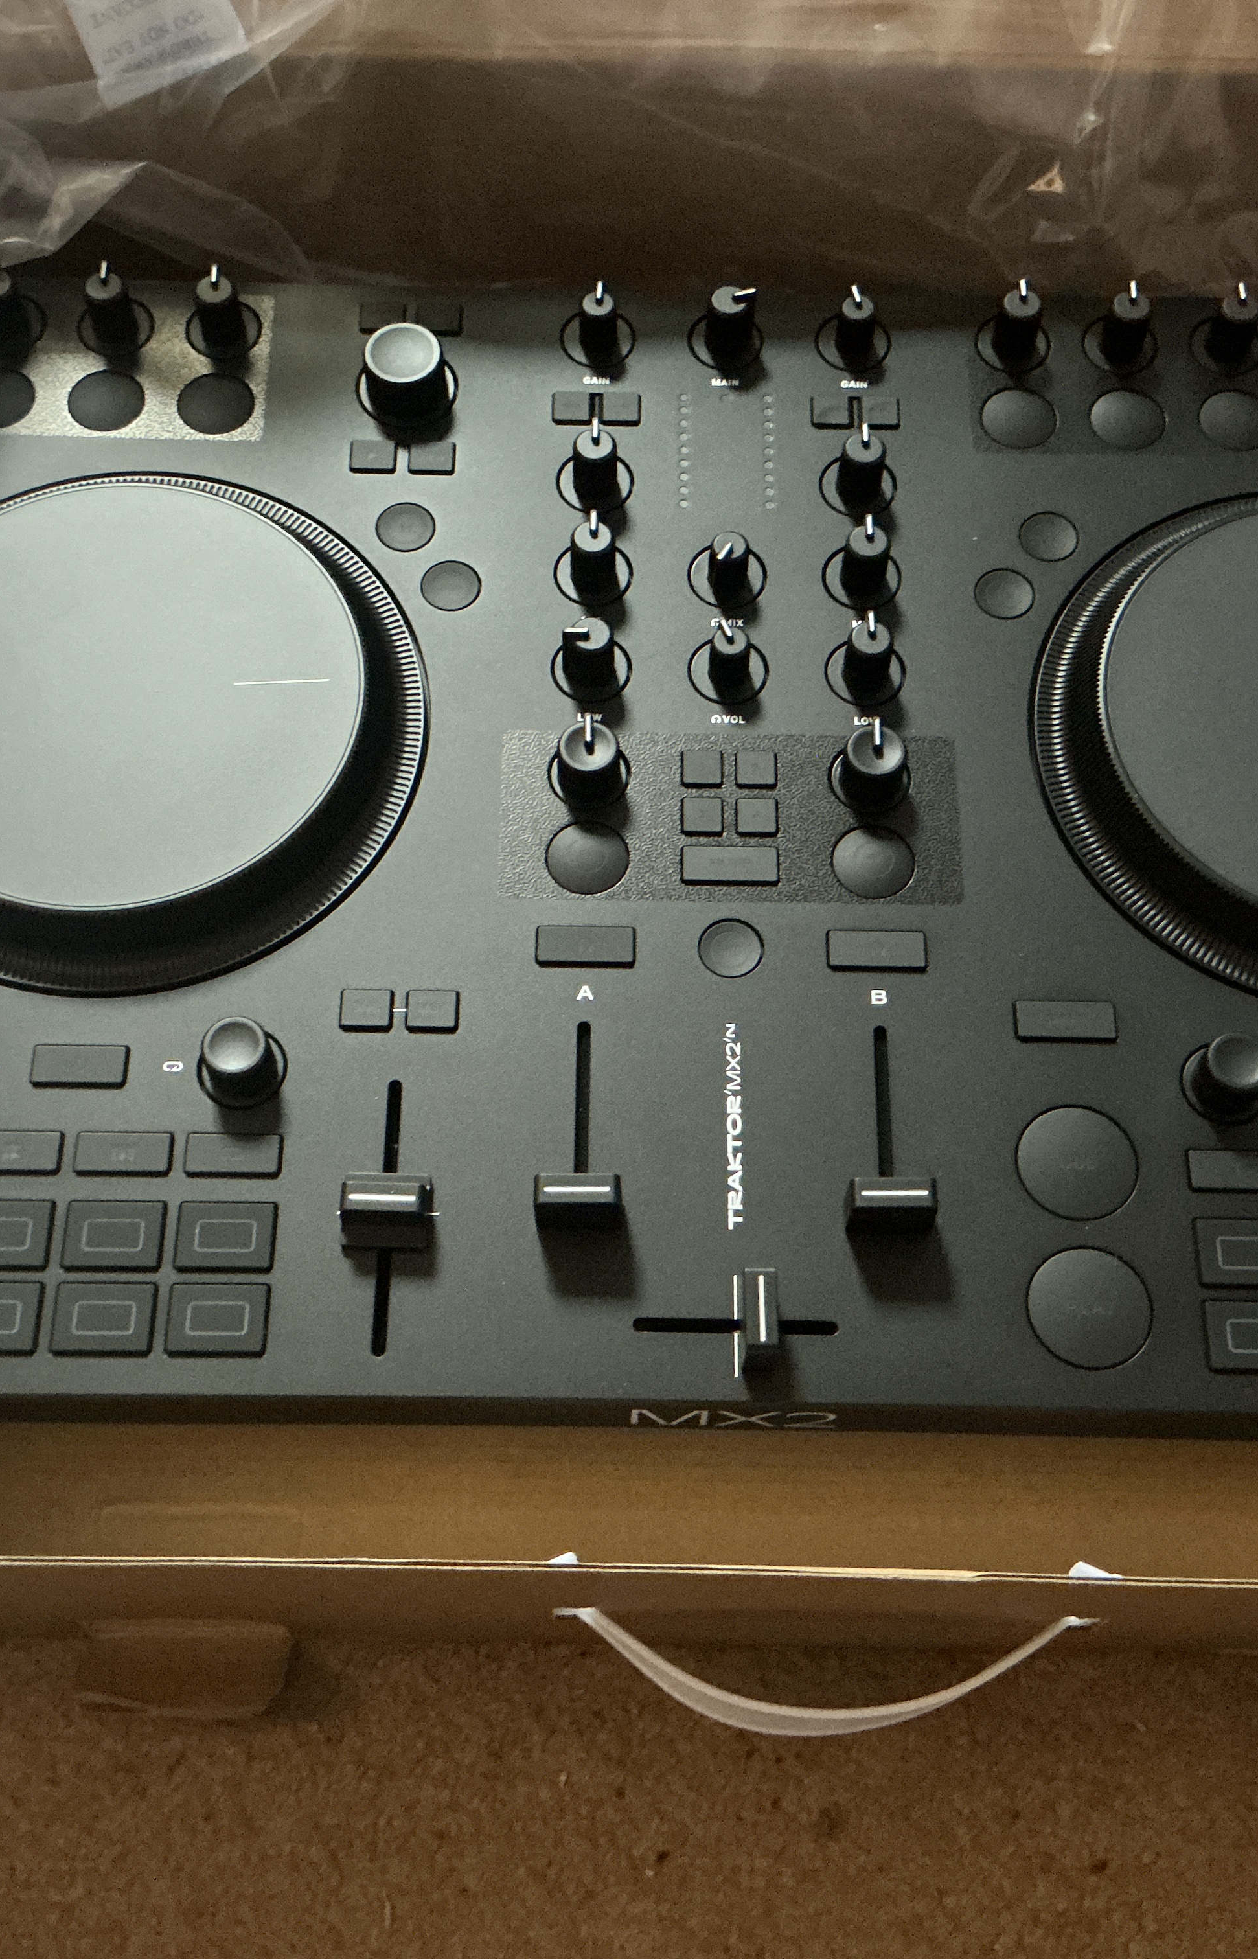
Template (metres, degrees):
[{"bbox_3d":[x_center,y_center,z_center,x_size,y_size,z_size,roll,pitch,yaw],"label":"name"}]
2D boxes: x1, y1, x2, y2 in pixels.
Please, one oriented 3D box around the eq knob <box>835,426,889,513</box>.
[{"bbox_3d":[0.059,-0.131,0.536,0.011,0.015,0.013,1,67,0],"label":"eq knob"}]

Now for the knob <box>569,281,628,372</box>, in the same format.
[{"bbox_3d":[-0.008,-0.174,0.555,0.011,0.016,0.012,2,66,0],"label":"knob"}]

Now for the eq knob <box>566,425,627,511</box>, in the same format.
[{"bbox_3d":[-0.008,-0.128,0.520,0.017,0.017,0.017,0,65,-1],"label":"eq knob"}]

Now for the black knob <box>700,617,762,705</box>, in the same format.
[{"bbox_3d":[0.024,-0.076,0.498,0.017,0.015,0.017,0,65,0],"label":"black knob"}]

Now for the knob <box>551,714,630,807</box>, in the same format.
[{"bbox_3d":[-0.009,-0.051,0.486,0.019,0.015,0.019,1,65,0],"label":"knob"}]

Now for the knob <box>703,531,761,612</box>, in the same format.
[{"bbox_3d":[0.025,-0.106,0.533,0.010,0.014,0.011,31,69,12],"label":"knob"}]

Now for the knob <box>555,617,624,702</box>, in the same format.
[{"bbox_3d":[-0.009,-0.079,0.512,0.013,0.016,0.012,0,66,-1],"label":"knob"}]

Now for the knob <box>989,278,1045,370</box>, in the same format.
[{"bbox_3d":[0.102,-0.172,0.554,0.011,0.016,0.013,1,67,0],"label":"knob"}]

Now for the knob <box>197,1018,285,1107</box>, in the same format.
[{"bbox_3d":[-0.087,0.017,0.472,0.016,0.013,0.016,1,67,0],"label":"knob"}]

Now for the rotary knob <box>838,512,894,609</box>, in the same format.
[{"bbox_3d":[0.059,-0.105,0.524,0.011,0.016,0.013,1,67,0],"label":"rotary knob"}]

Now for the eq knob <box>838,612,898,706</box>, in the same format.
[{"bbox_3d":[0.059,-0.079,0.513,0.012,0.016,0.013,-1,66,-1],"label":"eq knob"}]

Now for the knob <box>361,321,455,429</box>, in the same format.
[{"bbox_3d":[-0.058,-0.158,0.547,0.021,0.014,0.021,1,67,0],"label":"knob"}]

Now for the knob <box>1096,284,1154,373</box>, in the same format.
[{"bbox_3d":[0.131,-0.172,0.554,0.011,0.016,0.013,1,67,0],"label":"knob"}]

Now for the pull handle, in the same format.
[{"bbox_3d":[0.043,0.151,0.460,0.115,0.020,0.025,1,67,0],"label":"pull handle"}]

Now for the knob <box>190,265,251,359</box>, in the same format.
[{"bbox_3d":[-0.107,-0.176,0.553,0.011,0.016,0.013,1,67,0],"label":"knob"}]

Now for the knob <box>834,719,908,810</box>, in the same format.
[{"bbox_3d":[0.057,-0.050,0.486,0.019,0.015,0.019,1,65,0],"label":"knob"}]

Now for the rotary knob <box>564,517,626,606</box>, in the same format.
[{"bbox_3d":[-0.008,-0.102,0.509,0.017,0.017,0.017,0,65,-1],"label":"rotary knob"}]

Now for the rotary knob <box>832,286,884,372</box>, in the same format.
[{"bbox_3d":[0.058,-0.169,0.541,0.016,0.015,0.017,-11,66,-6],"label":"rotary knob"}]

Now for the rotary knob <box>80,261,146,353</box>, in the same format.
[{"bbox_3d":[-0.136,-0.177,0.555,0.011,0.016,0.012,-5,66,-3],"label":"rotary knob"}]

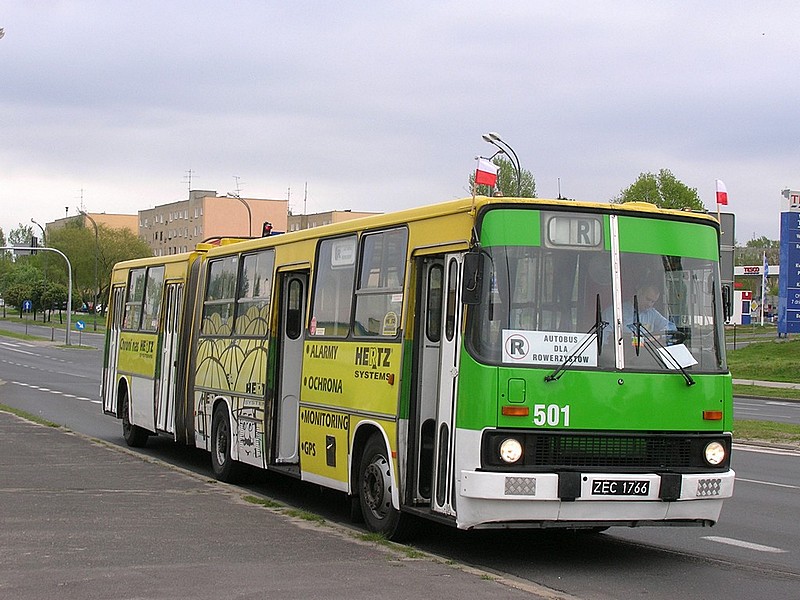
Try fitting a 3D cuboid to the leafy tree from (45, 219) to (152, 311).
[{"bbox_3d":[-34.167,-3.796,165.000,11.500,10.600,10.000,1,0,0],"label":"leafy tree"}]

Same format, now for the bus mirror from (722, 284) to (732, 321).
[{"bbox_3d":[2.859,0.022,12.750,0.160,0.340,0.080,3,-2,-22],"label":"bus mirror"}]

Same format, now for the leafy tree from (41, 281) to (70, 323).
[{"bbox_3d":[-30.286,0.132,128.000,2.600,3.700,2.600,2,-1,0],"label":"leafy tree"}]

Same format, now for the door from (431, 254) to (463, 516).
[{"bbox_3d":[0.458,0.691,12.081,0.080,2.160,0.570,3,-2,-22],"label":"door"}]

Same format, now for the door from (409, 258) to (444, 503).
[{"bbox_3d":[0.298,0.713,12.837,0.290,2.150,0.080,3,-2,-22],"label":"door"}]

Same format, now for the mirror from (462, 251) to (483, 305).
[{"bbox_3d":[0.569,-0.167,11.226,0.170,0.390,0.080,3,-2,-22],"label":"mirror"}]

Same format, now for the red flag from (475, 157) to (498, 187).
[{"bbox_3d":[0.707,-1.050,11.900,0.210,0.240,0.070,1,0,3],"label":"red flag"}]

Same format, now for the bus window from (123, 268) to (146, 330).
[{"bbox_3d":[-4.381,0.000,24.107,0.090,1.050,1.220,7,-4,-22],"label":"bus window"}]

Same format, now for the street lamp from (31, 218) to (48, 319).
[{"bbox_3d":[-37.635,-3.236,152.000,1.800,10.500,0.900,1,0,-23],"label":"street lamp"}]

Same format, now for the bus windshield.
[{"bbox_3d":[1.763,-0.035,12.127,2.320,1.240,0.380,3,-2,-22],"label":"bus windshield"}]

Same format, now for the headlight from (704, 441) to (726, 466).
[{"bbox_3d":[2.630,1.286,12.227,0.200,0.200,0.100,3,-2,-22],"label":"headlight"}]

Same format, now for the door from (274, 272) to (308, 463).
[{"bbox_3d":[-1.240,0.780,16.572,0.290,2.150,0.080,3,-2,-22],"label":"door"}]

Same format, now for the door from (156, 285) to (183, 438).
[{"bbox_3d":[-3.424,0.879,21.649,0.110,2.270,1.200,3,-2,-22],"label":"door"}]

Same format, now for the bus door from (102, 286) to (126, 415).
[{"bbox_3d":[-4.924,0.873,25.308,0.100,2.160,1.150,3,-1,-21],"label":"bus door"}]

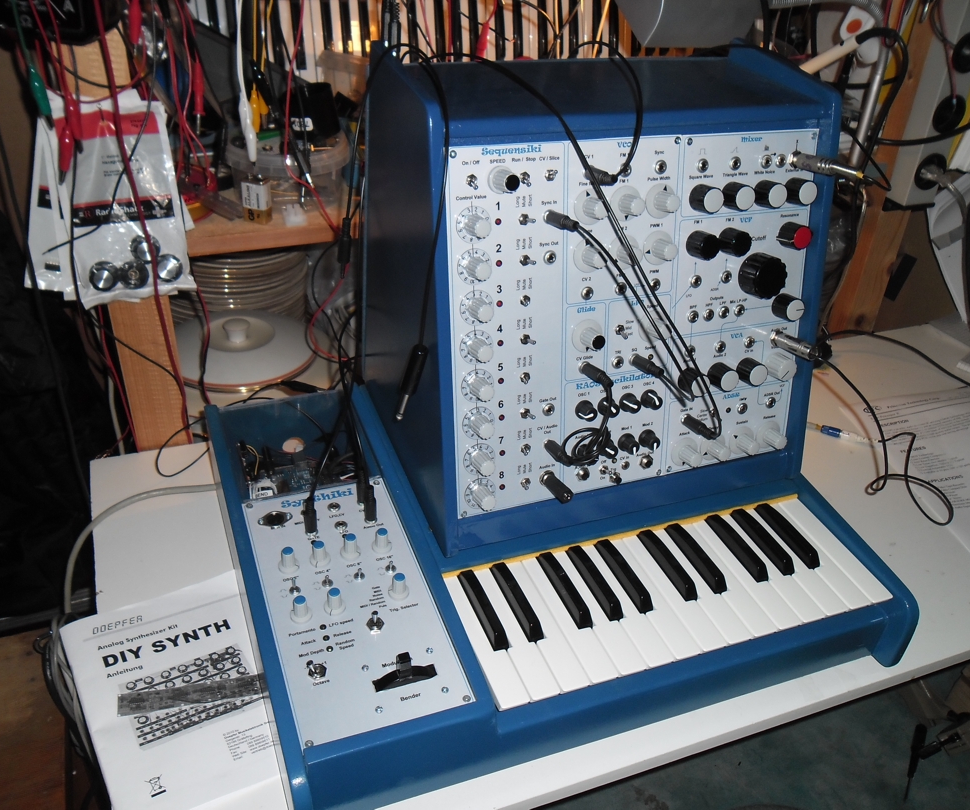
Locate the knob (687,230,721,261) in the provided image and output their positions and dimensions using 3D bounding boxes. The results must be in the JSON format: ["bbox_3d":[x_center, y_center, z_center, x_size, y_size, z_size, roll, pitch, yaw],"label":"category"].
[{"bbox_3d":[0.176,-0.127,0.676,0.021,0.021,0.017,-9,22,-19],"label":"knob"}]

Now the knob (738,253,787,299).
[{"bbox_3d":[0.227,-0.104,0.685,0.035,0.035,0.018,-9,23,-20],"label":"knob"}]

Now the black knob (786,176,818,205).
[{"bbox_3d":[0.260,-0.173,0.688,0.022,0.022,0.015,-9,21,-21],"label":"black knob"}]

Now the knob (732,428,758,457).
[{"bbox_3d":[0.238,0.035,0.761,0.026,0.026,0.017,-9,22,-20],"label":"knob"}]

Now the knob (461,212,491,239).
[{"bbox_3d":[-0.004,-0.122,0.579,0.025,0.025,0.018,-9,23,-20],"label":"knob"}]

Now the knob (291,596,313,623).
[{"bbox_3d":[-0.134,0.148,0.614,0.016,0.017,0.016,-9,36,-19],"label":"knob"}]

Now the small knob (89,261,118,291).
[{"bbox_3d":[-0.317,-0.107,0.700,0.023,0.023,0.015,-13,22,-25],"label":"small knob"}]

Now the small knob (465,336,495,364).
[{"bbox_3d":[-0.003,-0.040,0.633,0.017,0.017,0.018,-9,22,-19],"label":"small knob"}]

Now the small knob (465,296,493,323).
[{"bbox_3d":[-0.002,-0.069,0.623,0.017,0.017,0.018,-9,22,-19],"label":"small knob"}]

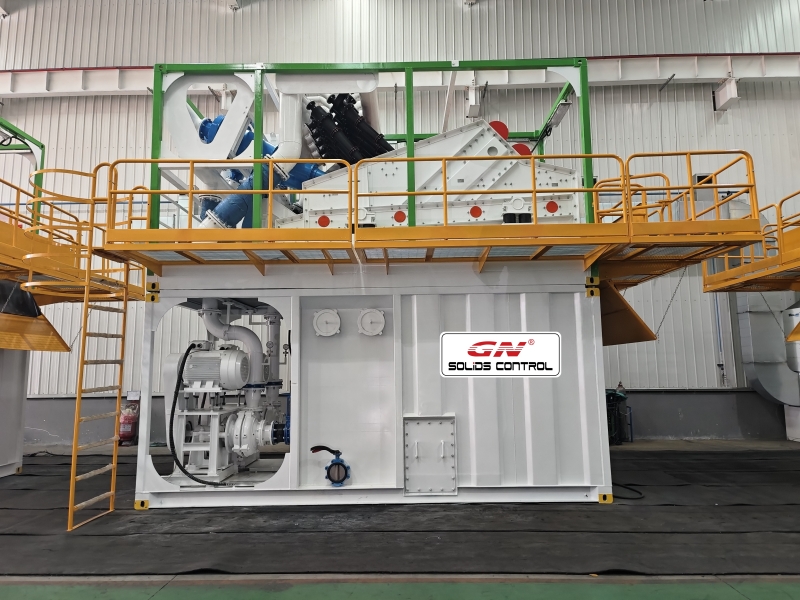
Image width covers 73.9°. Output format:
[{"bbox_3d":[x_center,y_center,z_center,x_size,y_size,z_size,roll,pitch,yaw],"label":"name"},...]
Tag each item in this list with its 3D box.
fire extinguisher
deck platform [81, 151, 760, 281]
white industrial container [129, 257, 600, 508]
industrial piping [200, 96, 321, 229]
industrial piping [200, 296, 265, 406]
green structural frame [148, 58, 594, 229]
[{"bbox_3d":[-6.236,2.818,12.241,0.480,1.120,0.450,-1,-7,0],"label":"fire extinguisher"},{"bbox_3d":[0.351,-0.931,8.002,7.800,1.190,3.380,-1,-7,0],"label":"deck platform"},{"bbox_3d":[-0.341,1.276,8.133,6.058,3.020,2.420,-1,-7,0],"label":"white industrial container"},{"bbox_3d":[-2.067,-1.927,8.241,1.850,2.150,1.150,-1,-7,0],"label":"industrial piping"},{"bbox_3d":[-2.341,0.733,7.434,0.870,1.500,0.300,-1,-7,0],"label":"industrial piping"},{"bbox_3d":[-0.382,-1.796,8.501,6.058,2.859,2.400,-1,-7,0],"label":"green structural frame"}]

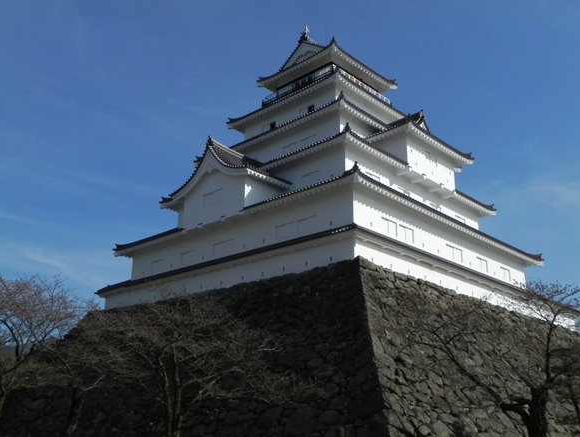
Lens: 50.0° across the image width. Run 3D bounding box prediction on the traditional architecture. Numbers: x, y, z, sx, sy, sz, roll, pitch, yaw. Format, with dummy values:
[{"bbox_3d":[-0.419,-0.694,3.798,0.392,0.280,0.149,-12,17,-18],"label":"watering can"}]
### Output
[{"bbox_3d":[3.690,-3.980,55.300,27.400,25.700,28.170,-16,-25,41],"label":"traditional architecture"}]

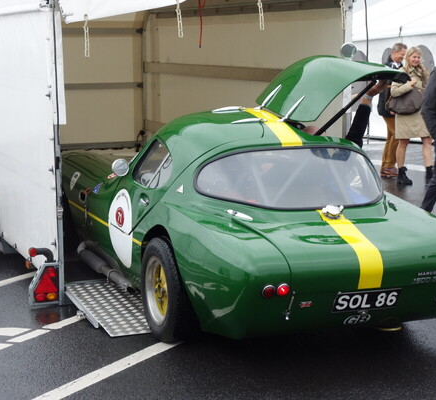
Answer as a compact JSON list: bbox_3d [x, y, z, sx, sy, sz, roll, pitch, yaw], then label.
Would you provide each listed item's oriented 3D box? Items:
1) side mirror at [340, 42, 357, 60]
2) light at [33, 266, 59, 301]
[{"bbox_3d":[0.848,-0.965,7.364,0.115,0.120,0.060,-3,8,-21],"label":"side mirror"},{"bbox_3d":[-1.053,0.520,6.956,0.165,0.225,0.060,-3,8,-21],"label":"light"}]

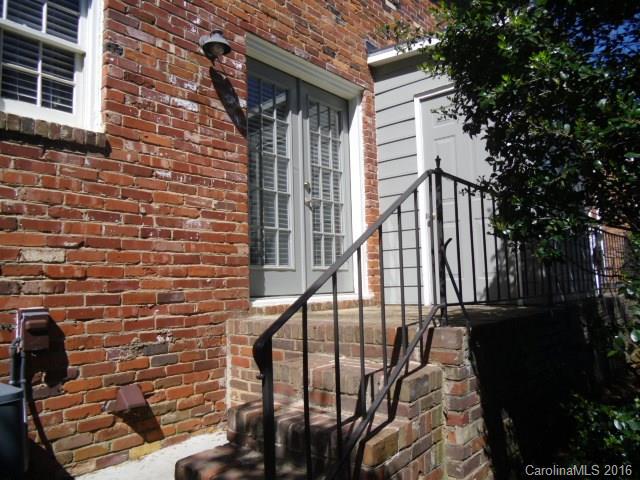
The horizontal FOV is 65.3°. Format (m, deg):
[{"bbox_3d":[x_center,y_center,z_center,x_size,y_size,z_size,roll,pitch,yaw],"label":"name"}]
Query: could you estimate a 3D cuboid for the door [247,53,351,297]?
[{"bbox_3d":[-0.177,-0.497,4.630,0.070,2.015,1.480,-7,-8,41],"label":"door"}]

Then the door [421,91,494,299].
[{"bbox_3d":[1.367,-0.416,4.688,0.820,2.025,0.060,-7,-8,41],"label":"door"}]

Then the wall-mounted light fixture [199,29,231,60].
[{"bbox_3d":[-0.760,-1.454,3.638,0.240,0.160,0.200,-7,-8,41],"label":"wall-mounted light fixture"}]

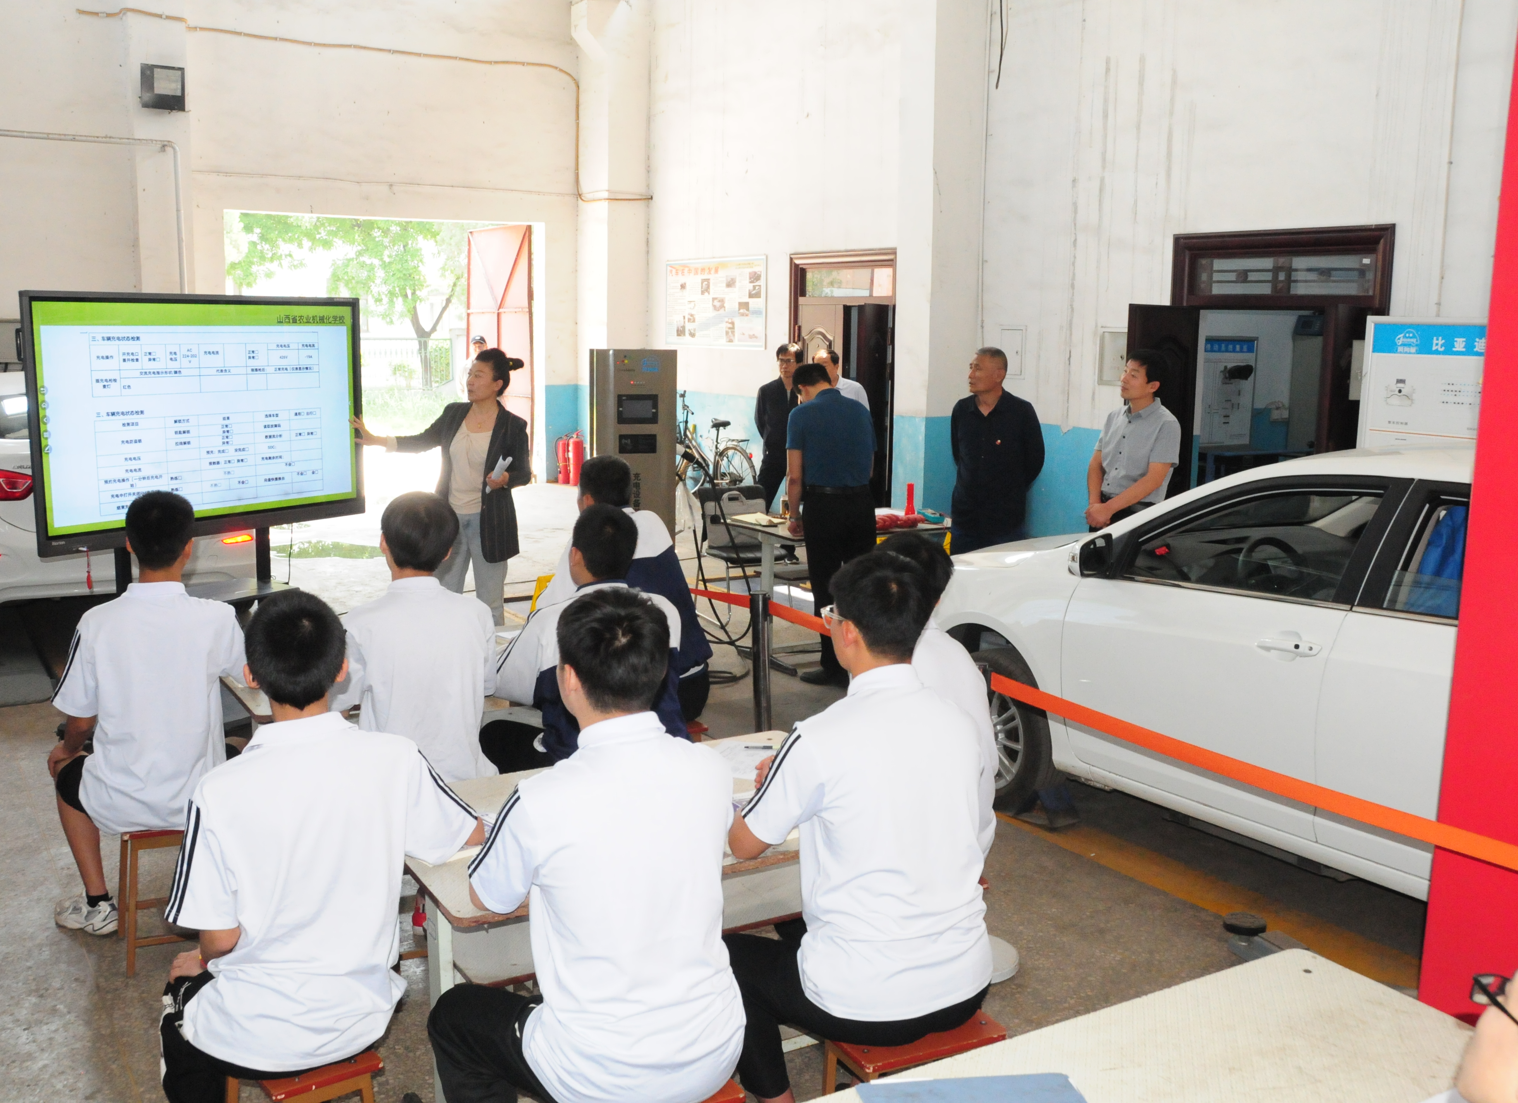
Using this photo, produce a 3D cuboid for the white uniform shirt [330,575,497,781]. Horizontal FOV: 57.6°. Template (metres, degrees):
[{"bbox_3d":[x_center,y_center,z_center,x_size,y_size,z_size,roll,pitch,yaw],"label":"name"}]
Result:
[{"bbox_3d":[-1.080,0.382,4.380,0.520,0.670,0.360,-3,10,-19],"label":"white uniform shirt"}]

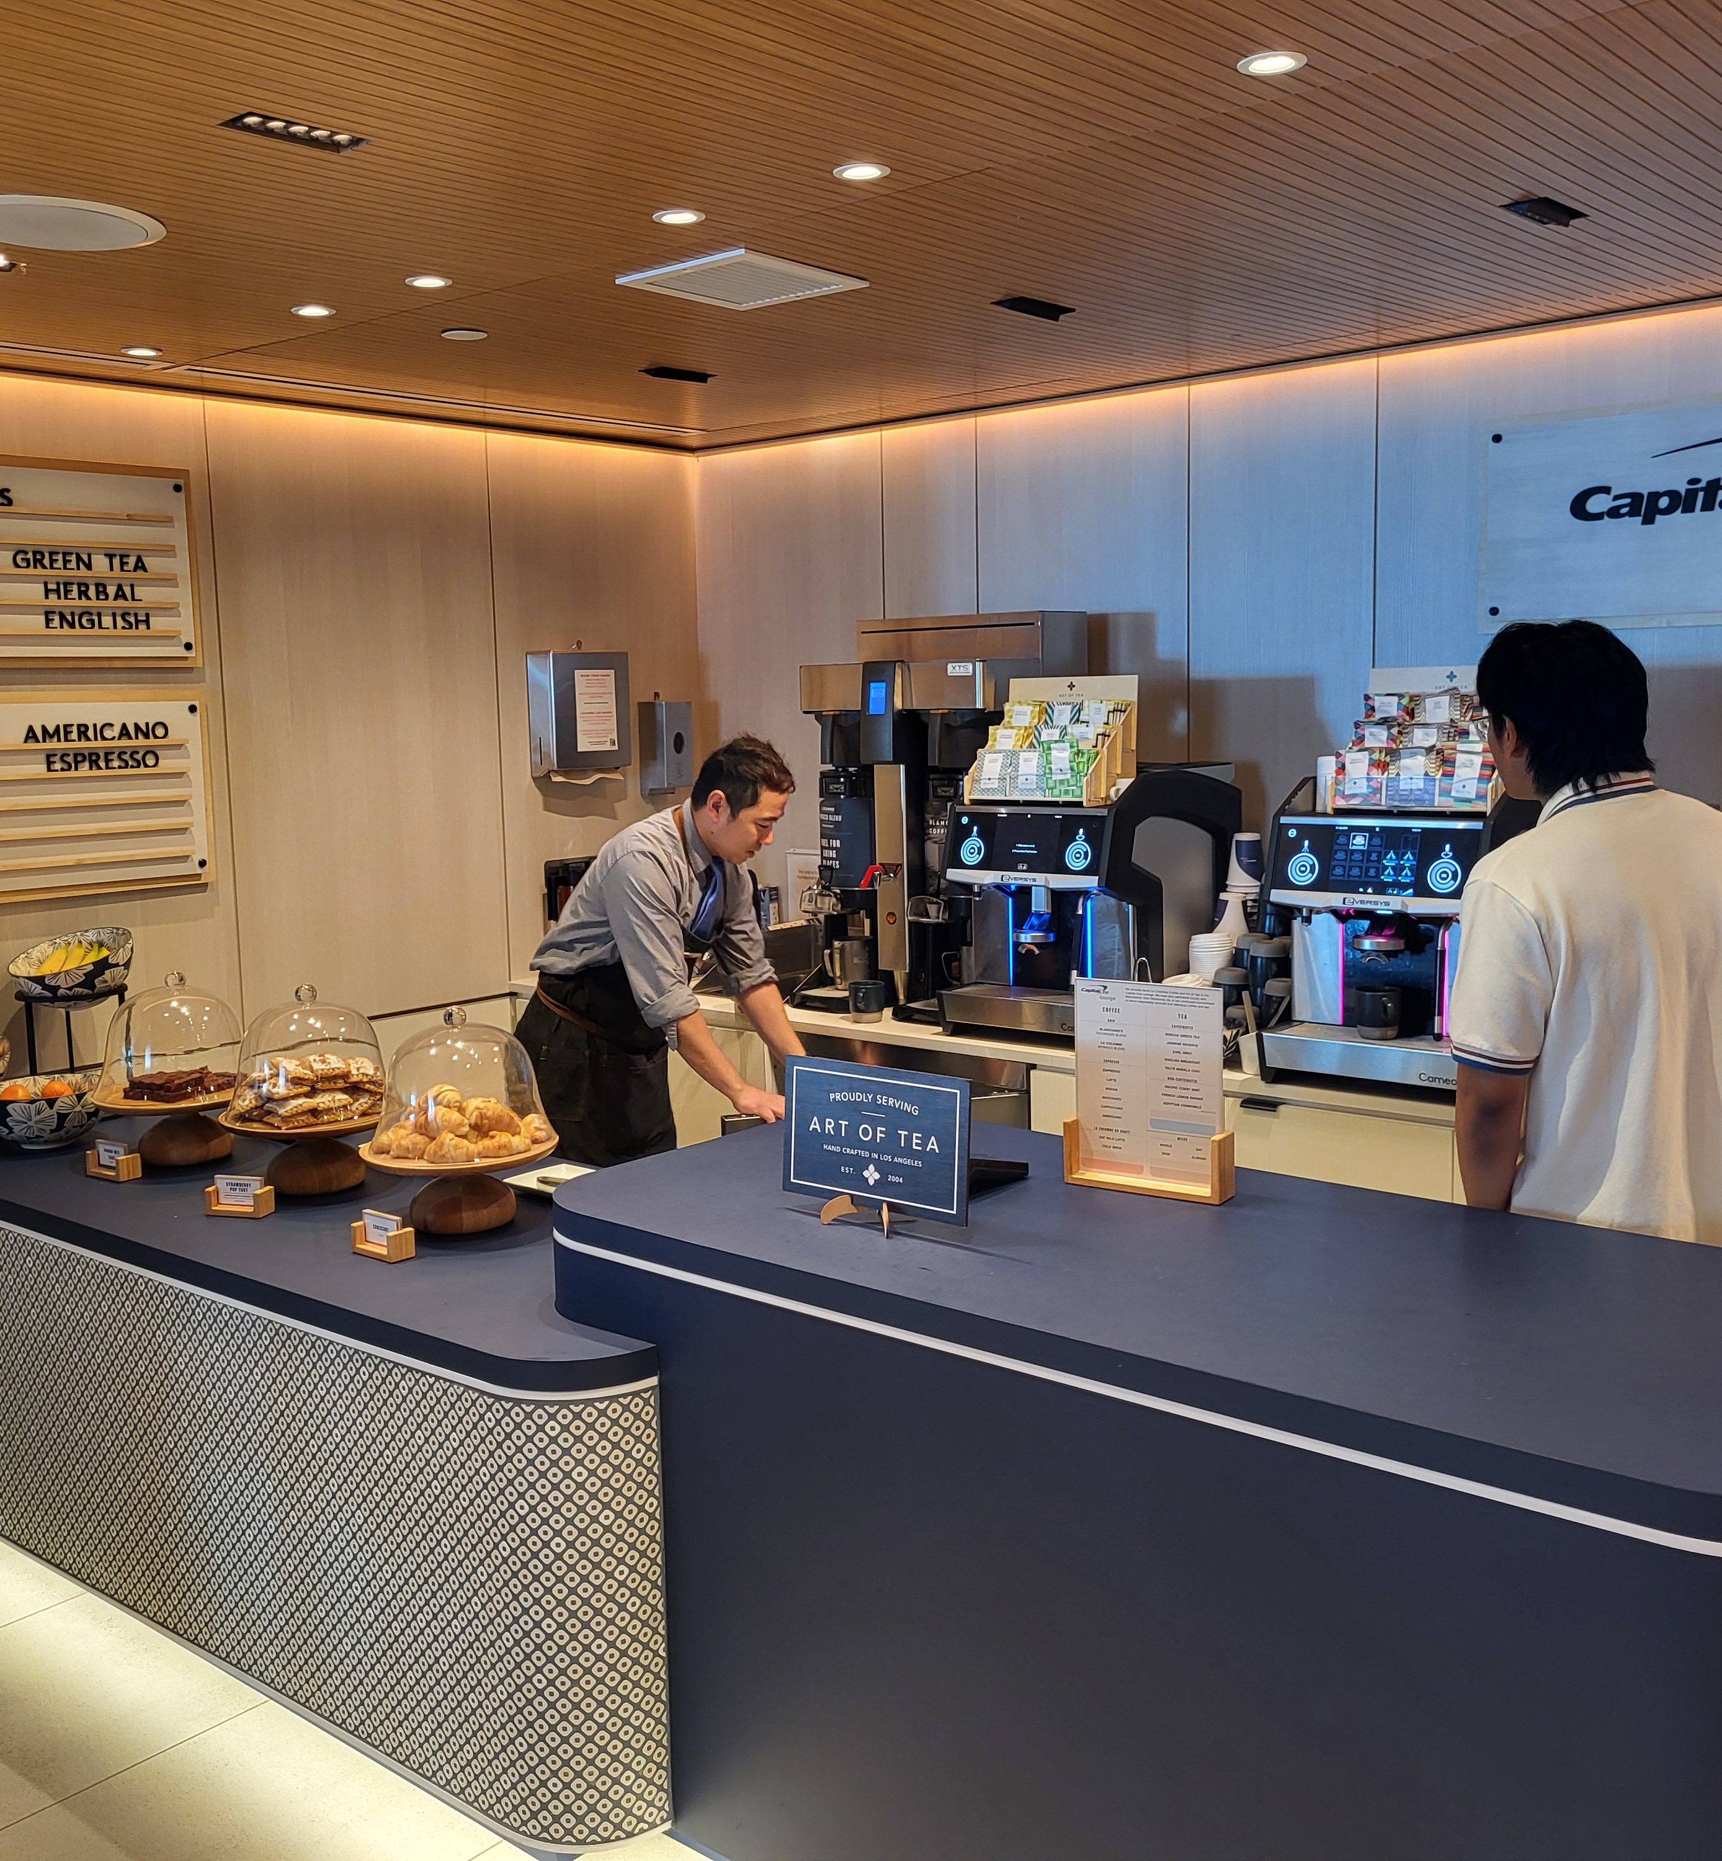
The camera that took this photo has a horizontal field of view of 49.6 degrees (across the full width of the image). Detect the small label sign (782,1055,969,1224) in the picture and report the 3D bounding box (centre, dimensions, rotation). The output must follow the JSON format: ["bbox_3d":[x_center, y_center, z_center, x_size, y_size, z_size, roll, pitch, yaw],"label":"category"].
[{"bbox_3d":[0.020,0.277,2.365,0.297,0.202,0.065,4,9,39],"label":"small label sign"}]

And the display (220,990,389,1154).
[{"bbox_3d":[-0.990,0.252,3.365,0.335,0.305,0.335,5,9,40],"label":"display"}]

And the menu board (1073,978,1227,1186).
[{"bbox_3d":[0.391,0.210,2.513,0.231,0.283,0.057,3,8,34],"label":"menu board"}]

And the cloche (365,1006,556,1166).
[{"bbox_3d":[-0.672,0.245,3.097,0.310,0.235,0.310,-1,7,0],"label":"cloche"}]

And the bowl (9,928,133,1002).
[{"bbox_3d":[-1.540,0.094,3.680,0.241,0.112,0.241,-7,21,3],"label":"bowl"}]

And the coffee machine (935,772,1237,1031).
[{"bbox_3d":[0.535,-0.073,4.314,0.425,0.590,0.610,5,9,40],"label":"coffee machine"}]

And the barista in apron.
[{"bbox_3d":[-0.396,0.377,3.941,0.680,1.570,0.500,3,8,32],"label":"barista in apron"}]

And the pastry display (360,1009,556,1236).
[{"bbox_3d":[-0.671,0.310,3.105,0.335,0.370,0.335,-1,7,0],"label":"pastry display"}]

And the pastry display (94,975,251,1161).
[{"bbox_3d":[-1.254,0.248,3.446,0.311,0.351,0.311,4,9,39],"label":"pastry display"}]

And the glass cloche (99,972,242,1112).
[{"bbox_3d":[-1.311,0.197,3.599,0.315,0.235,0.315,5,9,40],"label":"glass cloche"}]

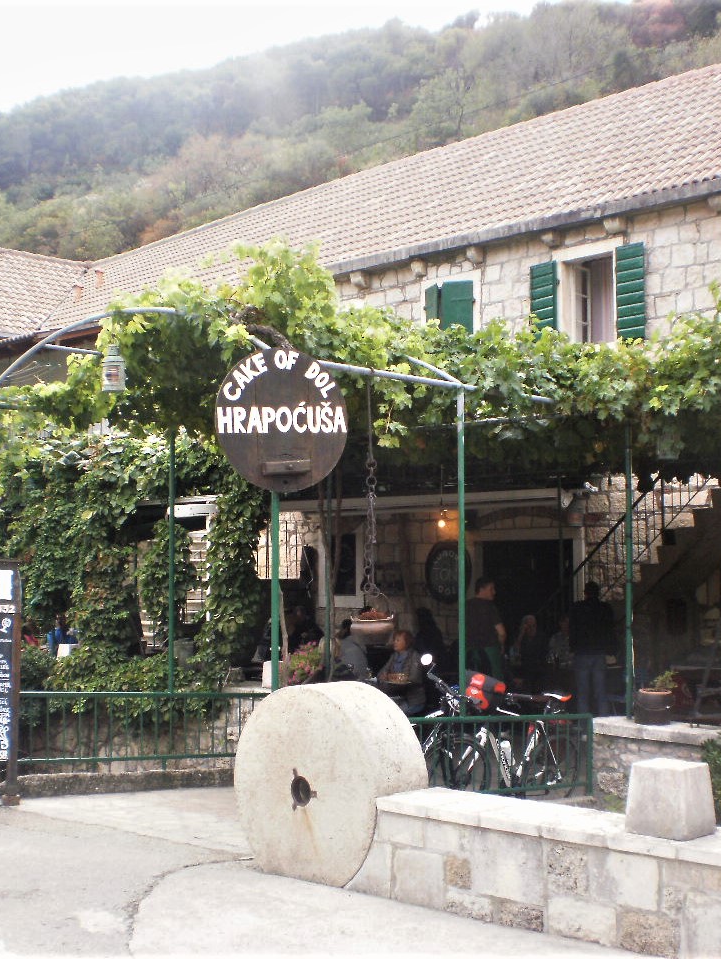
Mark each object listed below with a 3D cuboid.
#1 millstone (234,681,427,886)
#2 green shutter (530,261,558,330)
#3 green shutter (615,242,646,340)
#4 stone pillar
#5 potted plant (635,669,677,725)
[{"bbox_3d":[-0.160,1.540,6.975,0.361,1.032,1.032,3,-4,-44],"label":"millstone"},{"bbox_3d":[2.488,-2.345,19.083,0.050,1.200,0.440,2,-4,-37],"label":"green shutter"},{"bbox_3d":[3.468,-2.396,18.033,0.050,1.200,0.430,3,-4,-43],"label":"green shutter"},{"bbox_3d":[1.258,1.289,5.679,0.260,0.272,0.260,-2,-4,41],"label":"stone pillar"},{"bbox_3d":[2.484,1.824,11.800,0.340,0.450,0.320,-1,-3,12],"label":"potted plant"}]

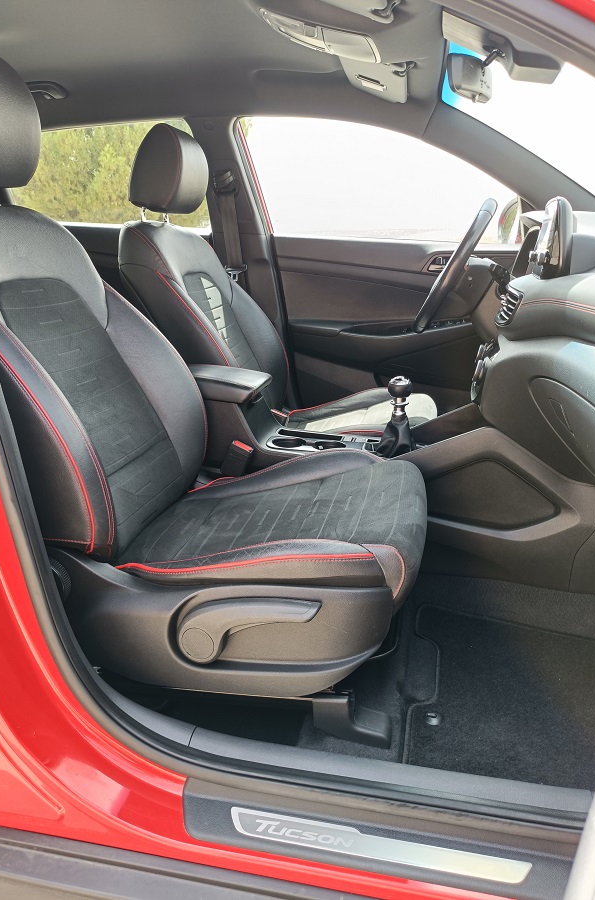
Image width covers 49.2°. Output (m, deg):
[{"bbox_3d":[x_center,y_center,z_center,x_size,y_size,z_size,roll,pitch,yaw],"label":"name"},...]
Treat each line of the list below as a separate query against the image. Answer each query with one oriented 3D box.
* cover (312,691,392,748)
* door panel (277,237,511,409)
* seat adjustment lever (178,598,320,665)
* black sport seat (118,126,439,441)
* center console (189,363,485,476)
[{"bbox_3d":[0.079,0.384,0.942,0.120,0.073,0.060,4,18,10],"label":"cover"},{"bbox_3d":[0.364,-0.345,2.027,0.890,0.610,0.120,4,18,10],"label":"door panel"},{"bbox_3d":[-0.065,0.237,0.840,0.190,0.104,0.040,4,18,10],"label":"seat adjustment lever"},{"bbox_3d":[-0.014,-0.364,1.726,0.805,0.915,0.540,4,18,10],"label":"black sport seat"},{"bbox_3d":[-0.005,0.012,1.441,0.790,0.390,0.250,4,18,10],"label":"center console"}]

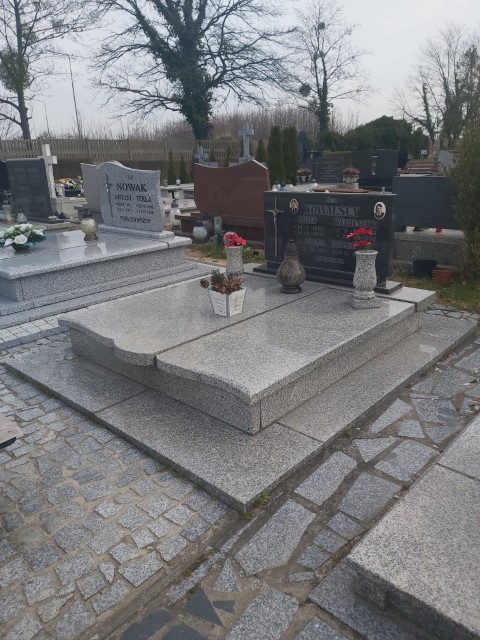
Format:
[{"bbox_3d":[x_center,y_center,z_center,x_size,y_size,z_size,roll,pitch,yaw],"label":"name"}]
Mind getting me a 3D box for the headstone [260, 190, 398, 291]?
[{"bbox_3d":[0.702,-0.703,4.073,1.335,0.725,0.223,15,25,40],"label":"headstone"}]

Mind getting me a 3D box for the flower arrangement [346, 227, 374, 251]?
[{"bbox_3d":[0.824,-0.554,3.286,0.205,0.187,0.169,4,19,15],"label":"flower arrangement"}]

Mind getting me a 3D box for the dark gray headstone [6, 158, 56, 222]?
[{"bbox_3d":[-3.485,-2.195,8.059,1.210,0.926,0.142,15,25,40],"label":"dark gray headstone"}]

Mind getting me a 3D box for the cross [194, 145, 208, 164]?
[{"bbox_3d":[-1.041,-4.476,13.000,0.390,0.520,0.130,14,25,41],"label":"cross"}]

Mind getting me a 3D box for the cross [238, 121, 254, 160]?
[{"bbox_3d":[0.166,-4.580,12.300,0.450,0.960,0.140,14,25,41],"label":"cross"}]

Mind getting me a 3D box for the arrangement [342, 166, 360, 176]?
[{"bbox_3d":[2.389,-3.178,10.300,0.340,0.220,0.340,14,25,41],"label":"arrangement"}]

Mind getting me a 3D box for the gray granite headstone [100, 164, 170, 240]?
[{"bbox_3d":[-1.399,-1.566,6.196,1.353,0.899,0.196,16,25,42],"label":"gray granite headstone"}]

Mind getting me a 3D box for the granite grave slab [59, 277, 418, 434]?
[{"bbox_3d":[-0.016,0.042,3.639,1.950,0.220,1.940,14,25,41],"label":"granite grave slab"}]

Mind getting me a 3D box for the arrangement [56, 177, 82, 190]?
[{"bbox_3d":[-4.079,-3.266,11.500,0.570,0.330,0.380,14,25,41],"label":"arrangement"}]

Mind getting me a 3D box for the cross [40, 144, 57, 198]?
[{"bbox_3d":[-4.140,-3.208,10.414,0.659,1.113,0.142,15,25,40],"label":"cross"}]

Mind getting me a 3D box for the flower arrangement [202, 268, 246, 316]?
[{"bbox_3d":[-0.104,-0.194,3.303,0.258,0.294,0.231,15,25,40],"label":"flower arrangement"}]

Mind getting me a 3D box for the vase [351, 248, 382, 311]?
[{"bbox_3d":[0.894,-0.294,3.376,0.182,0.383,0.182,-3,19,-4],"label":"vase"}]

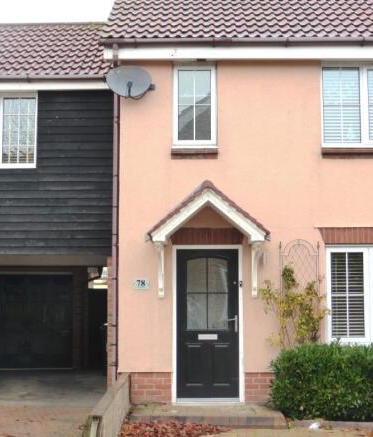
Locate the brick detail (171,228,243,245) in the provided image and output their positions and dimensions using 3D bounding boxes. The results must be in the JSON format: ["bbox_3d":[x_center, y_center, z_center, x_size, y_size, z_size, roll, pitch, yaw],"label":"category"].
[{"bbox_3d":[0.286,0.251,10.492,0.964,0.223,0.100,0,-5,0],"label":"brick detail"}]

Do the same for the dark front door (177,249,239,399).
[{"bbox_3d":[0.288,1.411,10.439,0.845,2.010,0.090,0,-5,0],"label":"dark front door"}]

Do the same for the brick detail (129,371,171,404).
[{"bbox_3d":[-0.473,2.252,10.306,0.563,0.424,0.100,0,-5,0],"label":"brick detail"}]

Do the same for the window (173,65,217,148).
[{"bbox_3d":[0.120,-1.546,10.708,0.612,1.177,0.100,0,-5,0],"label":"window"}]

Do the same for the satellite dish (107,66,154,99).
[{"bbox_3d":[-0.749,-1.770,10.367,0.631,0.429,0.380,1,-5,-6],"label":"satellite dish"}]

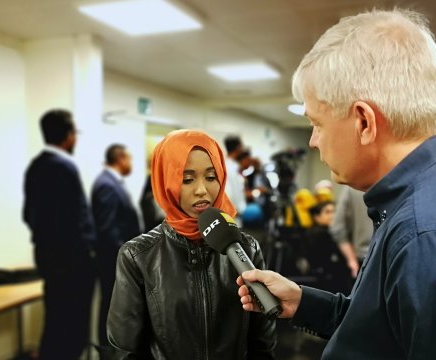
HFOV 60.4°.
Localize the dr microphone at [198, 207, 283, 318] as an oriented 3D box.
[{"bbox_3d":[0.048,0.176,0.838,0.080,0.280,0.080,-43,-25,17],"label":"dr microphone"}]

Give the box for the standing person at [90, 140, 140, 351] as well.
[{"bbox_3d":[-0.828,0.586,3.040,0.340,1.750,0.500,-2,2,-35],"label":"standing person"}]

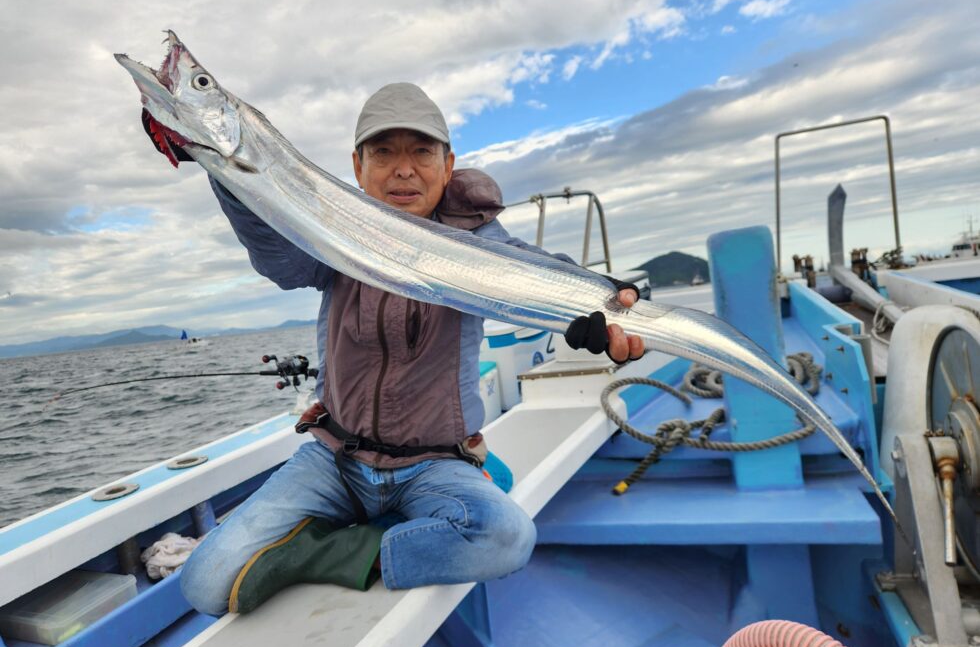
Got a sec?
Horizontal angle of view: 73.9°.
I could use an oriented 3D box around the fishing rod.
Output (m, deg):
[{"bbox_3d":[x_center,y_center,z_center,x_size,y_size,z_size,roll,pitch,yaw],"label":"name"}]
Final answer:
[{"bbox_3d":[-1.022,0.191,2.162,1.714,0.150,0.110,-5,2,30],"label":"fishing rod"}]

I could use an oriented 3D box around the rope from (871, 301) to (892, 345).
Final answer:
[{"bbox_3d":[1.443,-0.004,2.400,0.090,0.170,0.090,-5,2,30],"label":"rope"}]

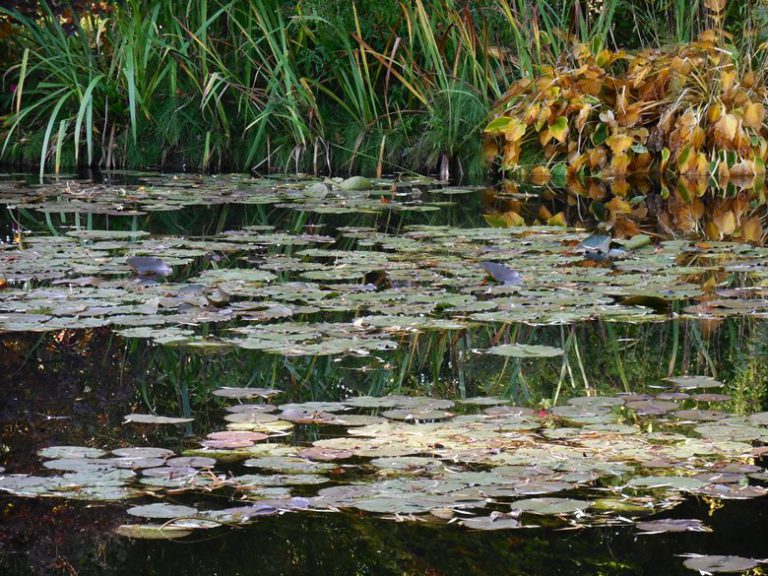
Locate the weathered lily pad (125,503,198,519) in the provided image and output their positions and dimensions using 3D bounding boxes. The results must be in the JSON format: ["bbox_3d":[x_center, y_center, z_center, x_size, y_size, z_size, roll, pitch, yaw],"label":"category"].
[{"bbox_3d":[-0.550,0.553,9.200,0.177,0.014,0.178,0,8,0],"label":"weathered lily pad"}]

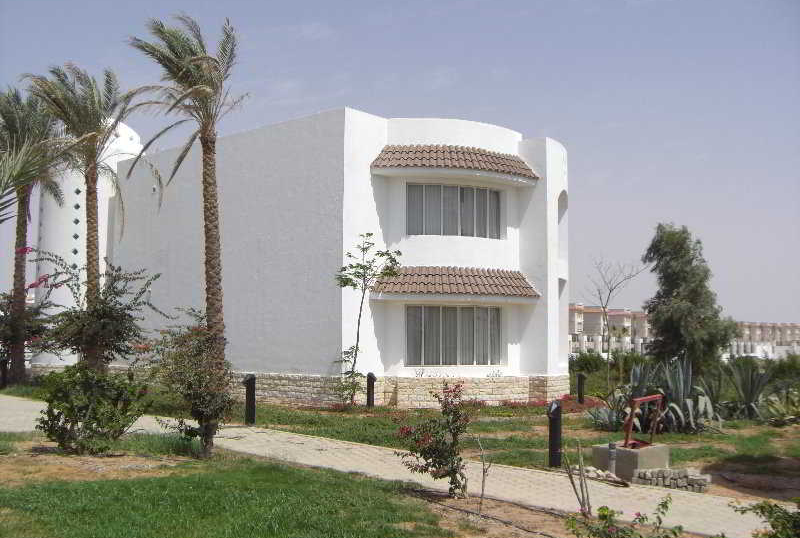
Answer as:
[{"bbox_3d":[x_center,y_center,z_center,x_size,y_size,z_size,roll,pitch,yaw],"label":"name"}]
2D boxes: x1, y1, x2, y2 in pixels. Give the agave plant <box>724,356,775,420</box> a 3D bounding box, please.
[{"bbox_3d":[8.610,2.943,21.686,1.219,1.537,1.219,0,-5,0],"label":"agave plant"}]

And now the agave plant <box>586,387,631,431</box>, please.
[{"bbox_3d":[4.411,2.946,18.694,0.933,0.933,0.933,0,-5,0],"label":"agave plant"}]

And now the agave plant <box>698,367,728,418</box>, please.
[{"bbox_3d":[7.547,3.050,21.249,0.901,1.219,0.901,0,-5,0],"label":"agave plant"}]

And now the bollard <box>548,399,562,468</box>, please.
[{"bbox_3d":[2.118,2.248,12.000,0.175,0.910,0.180,-3,-6,40],"label":"bollard"}]

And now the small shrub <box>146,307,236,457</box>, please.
[{"bbox_3d":[-2.828,1.538,11.800,1.220,1.980,1.200,0,-4,0],"label":"small shrub"}]

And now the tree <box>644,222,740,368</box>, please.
[{"bbox_3d":[8.601,1.258,26.000,2.850,5.200,2.800,0,-4,0],"label":"tree"}]

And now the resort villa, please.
[{"bbox_3d":[-1.975,0.147,29.447,14.300,8.050,9.400,-4,-6,44],"label":"resort villa"}]

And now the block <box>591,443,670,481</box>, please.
[{"bbox_3d":[3.104,2.597,11.888,0.784,0.403,0.700,4,-6,-42],"label":"block"}]

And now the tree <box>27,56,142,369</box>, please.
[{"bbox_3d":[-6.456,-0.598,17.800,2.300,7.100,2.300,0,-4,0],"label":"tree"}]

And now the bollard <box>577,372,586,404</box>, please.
[{"bbox_3d":[5.214,3.428,25.300,0.200,0.900,0.200,-2,-5,24],"label":"bollard"}]

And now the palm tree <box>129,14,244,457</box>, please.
[{"bbox_3d":[-2.880,-0.468,11.900,1.600,5.950,1.700,0,-4,0],"label":"palm tree"}]

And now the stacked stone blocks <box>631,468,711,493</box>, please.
[{"bbox_3d":[3.040,2.345,9.830,0.790,0.195,0.320,-3,-6,33],"label":"stacked stone blocks"}]

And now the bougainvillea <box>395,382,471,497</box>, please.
[{"bbox_3d":[0.348,1.825,9.400,0.820,1.230,0.800,0,-4,0],"label":"bougainvillea"}]

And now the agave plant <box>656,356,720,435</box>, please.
[{"bbox_3d":[6.125,2.680,18.823,1.325,1.505,1.325,0,-5,0],"label":"agave plant"}]

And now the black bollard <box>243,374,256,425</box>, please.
[{"bbox_3d":[-2.776,2.421,16.363,0.233,0.965,0.159,4,-6,-37],"label":"black bollard"}]

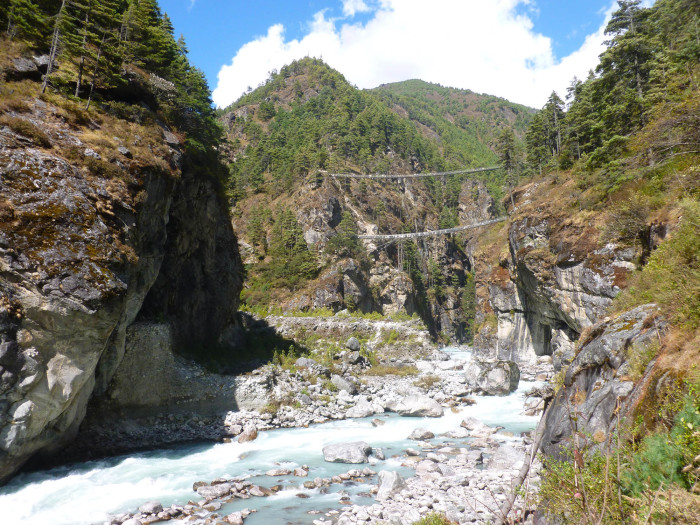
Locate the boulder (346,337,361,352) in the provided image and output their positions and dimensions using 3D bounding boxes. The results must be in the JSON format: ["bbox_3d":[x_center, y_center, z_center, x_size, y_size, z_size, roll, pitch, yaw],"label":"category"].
[{"bbox_3d":[0.510,12.280,85.000,2.050,2.100,1.950,0,-7,0],"label":"boulder"}]

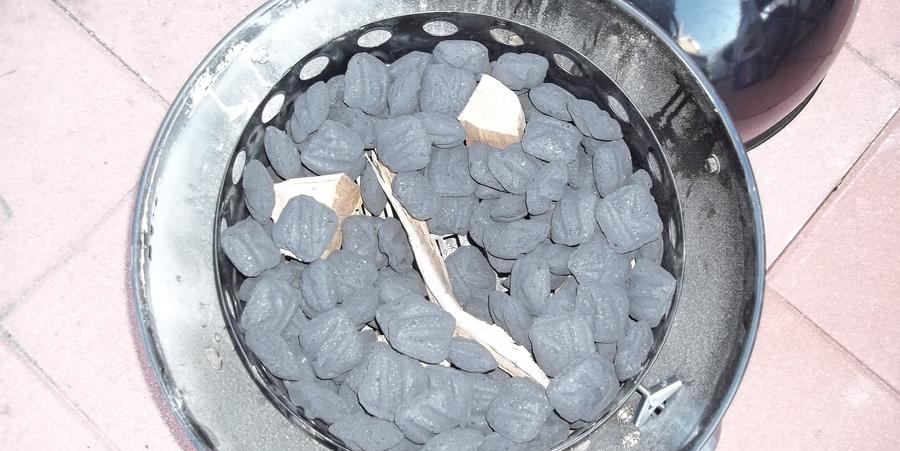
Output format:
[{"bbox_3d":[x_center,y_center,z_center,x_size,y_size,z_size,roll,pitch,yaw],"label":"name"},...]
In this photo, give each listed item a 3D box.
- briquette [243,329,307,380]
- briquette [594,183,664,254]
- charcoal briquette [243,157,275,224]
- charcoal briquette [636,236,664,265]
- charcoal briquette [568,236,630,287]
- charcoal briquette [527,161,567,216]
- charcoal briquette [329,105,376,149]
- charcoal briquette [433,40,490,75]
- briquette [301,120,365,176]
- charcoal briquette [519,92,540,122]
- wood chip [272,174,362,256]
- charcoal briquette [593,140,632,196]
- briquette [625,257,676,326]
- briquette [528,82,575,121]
[{"bbox_3d":[-0.148,0.108,0.700,0.053,0.028,0.052,40,60,0],"label":"briquette"},{"bbox_3d":[0.146,-0.006,0.678,0.049,0.030,0.052,-36,71,19],"label":"briquette"},{"bbox_3d":[-0.163,-0.030,0.706,0.026,0.049,0.049,-9,94,-6],"label":"charcoal briquette"},{"bbox_3d":[0.161,0.014,0.710,0.050,0.030,0.050,-1,89,38],"label":"charcoal briquette"},{"bbox_3d":[0.127,0.029,0.703,0.050,0.029,0.050,0,85,0],"label":"charcoal briquette"},{"bbox_3d":[0.083,-0.033,0.712,0.026,0.049,0.049,37,98,37],"label":"charcoal briquette"},{"bbox_3d":[-0.084,-0.087,0.736,0.050,0.030,0.050,31,76,5],"label":"charcoal briquette"},{"bbox_3d":[0.010,-0.143,0.732,0.050,0.030,0.050,4,57,3],"label":"charcoal briquette"},{"bbox_3d":[-0.100,-0.066,0.707,0.050,0.029,0.050,6,72,0],"label":"briquette"},{"bbox_3d":[0.072,-0.109,0.752,0.050,0.030,0.050,-37,82,-8],"label":"charcoal briquette"},{"bbox_3d":[-0.117,-0.008,0.716,0.069,0.045,0.065,-8,96,-20],"label":"wood chip"},{"bbox_3d":[0.139,-0.048,0.717,0.050,0.029,0.050,11,68,-36],"label":"charcoal briquette"},{"bbox_3d":[0.164,0.056,0.686,0.049,0.026,0.049,10,95,38],"label":"briquette"},{"bbox_3d":[0.092,-0.110,0.741,0.049,0.049,0.026,30,115,2],"label":"briquette"}]

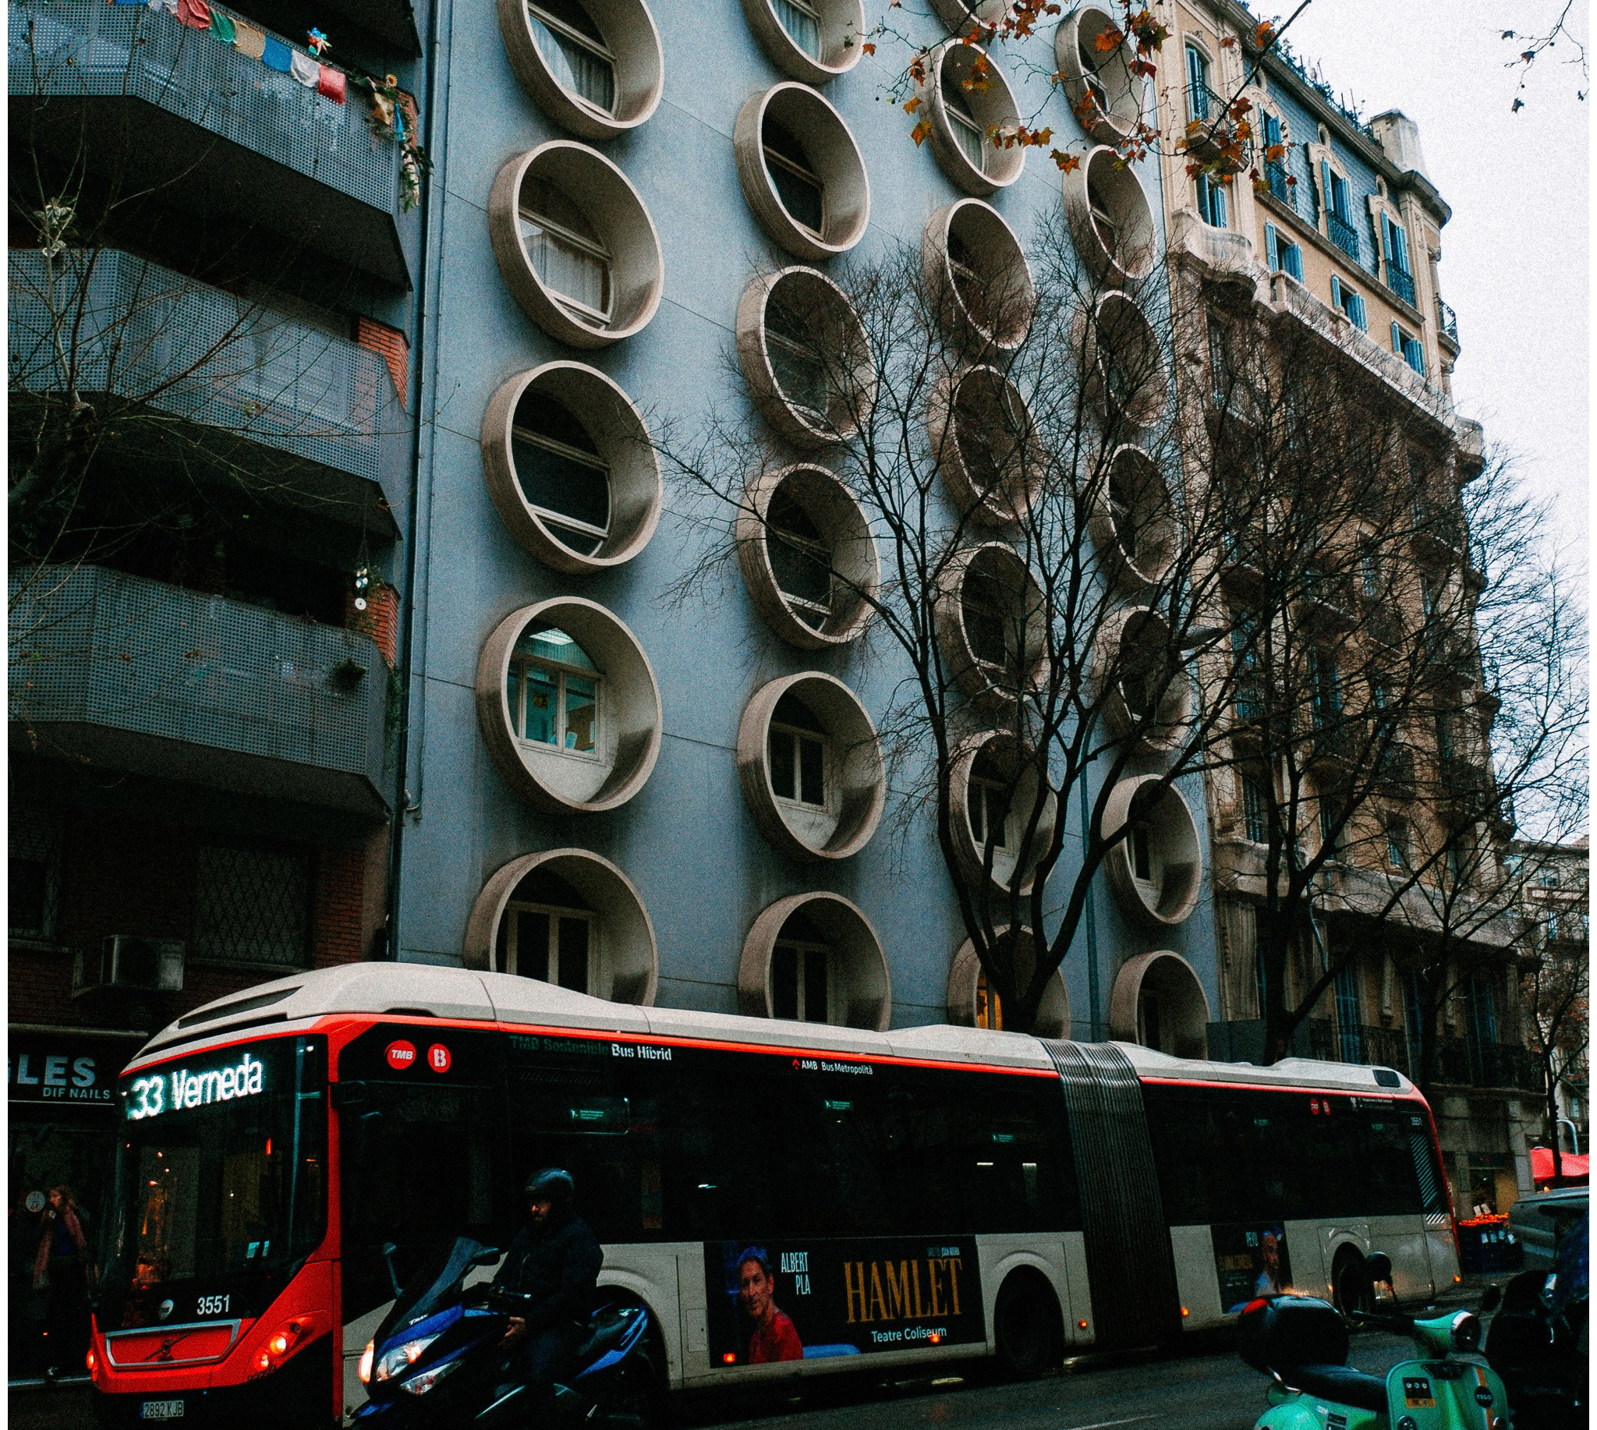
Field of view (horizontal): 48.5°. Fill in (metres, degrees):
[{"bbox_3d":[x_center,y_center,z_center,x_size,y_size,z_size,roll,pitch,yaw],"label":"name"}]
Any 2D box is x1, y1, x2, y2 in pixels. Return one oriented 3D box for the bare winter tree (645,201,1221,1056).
[{"bbox_3d":[2.586,0.031,24.036,7.000,15.600,9.200,-15,-21,40],"label":"bare winter tree"}]

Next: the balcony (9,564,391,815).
[{"bbox_3d":[-5.789,-0.243,17.316,1.250,1.471,5.230,-15,-21,40],"label":"balcony"}]

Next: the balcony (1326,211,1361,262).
[{"bbox_3d":[13.016,-11.465,42.674,0.300,0.880,1.631,-14,-19,40],"label":"balcony"}]

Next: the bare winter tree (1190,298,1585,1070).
[{"bbox_3d":[9.978,0.985,30.945,7.600,17.000,9.000,-15,-21,40],"label":"bare winter tree"}]

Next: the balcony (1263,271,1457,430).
[{"bbox_3d":[13.101,-8.376,41.793,0.800,1.100,9.600,-15,-21,40],"label":"balcony"}]

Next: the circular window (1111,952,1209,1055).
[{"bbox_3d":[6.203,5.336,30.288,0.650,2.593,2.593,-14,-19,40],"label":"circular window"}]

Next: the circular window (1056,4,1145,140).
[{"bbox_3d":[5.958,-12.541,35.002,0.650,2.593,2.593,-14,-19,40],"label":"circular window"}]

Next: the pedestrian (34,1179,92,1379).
[{"bbox_3d":[-6.695,5.182,16.214,0.520,1.670,0.380,-10,-18,26],"label":"pedestrian"}]

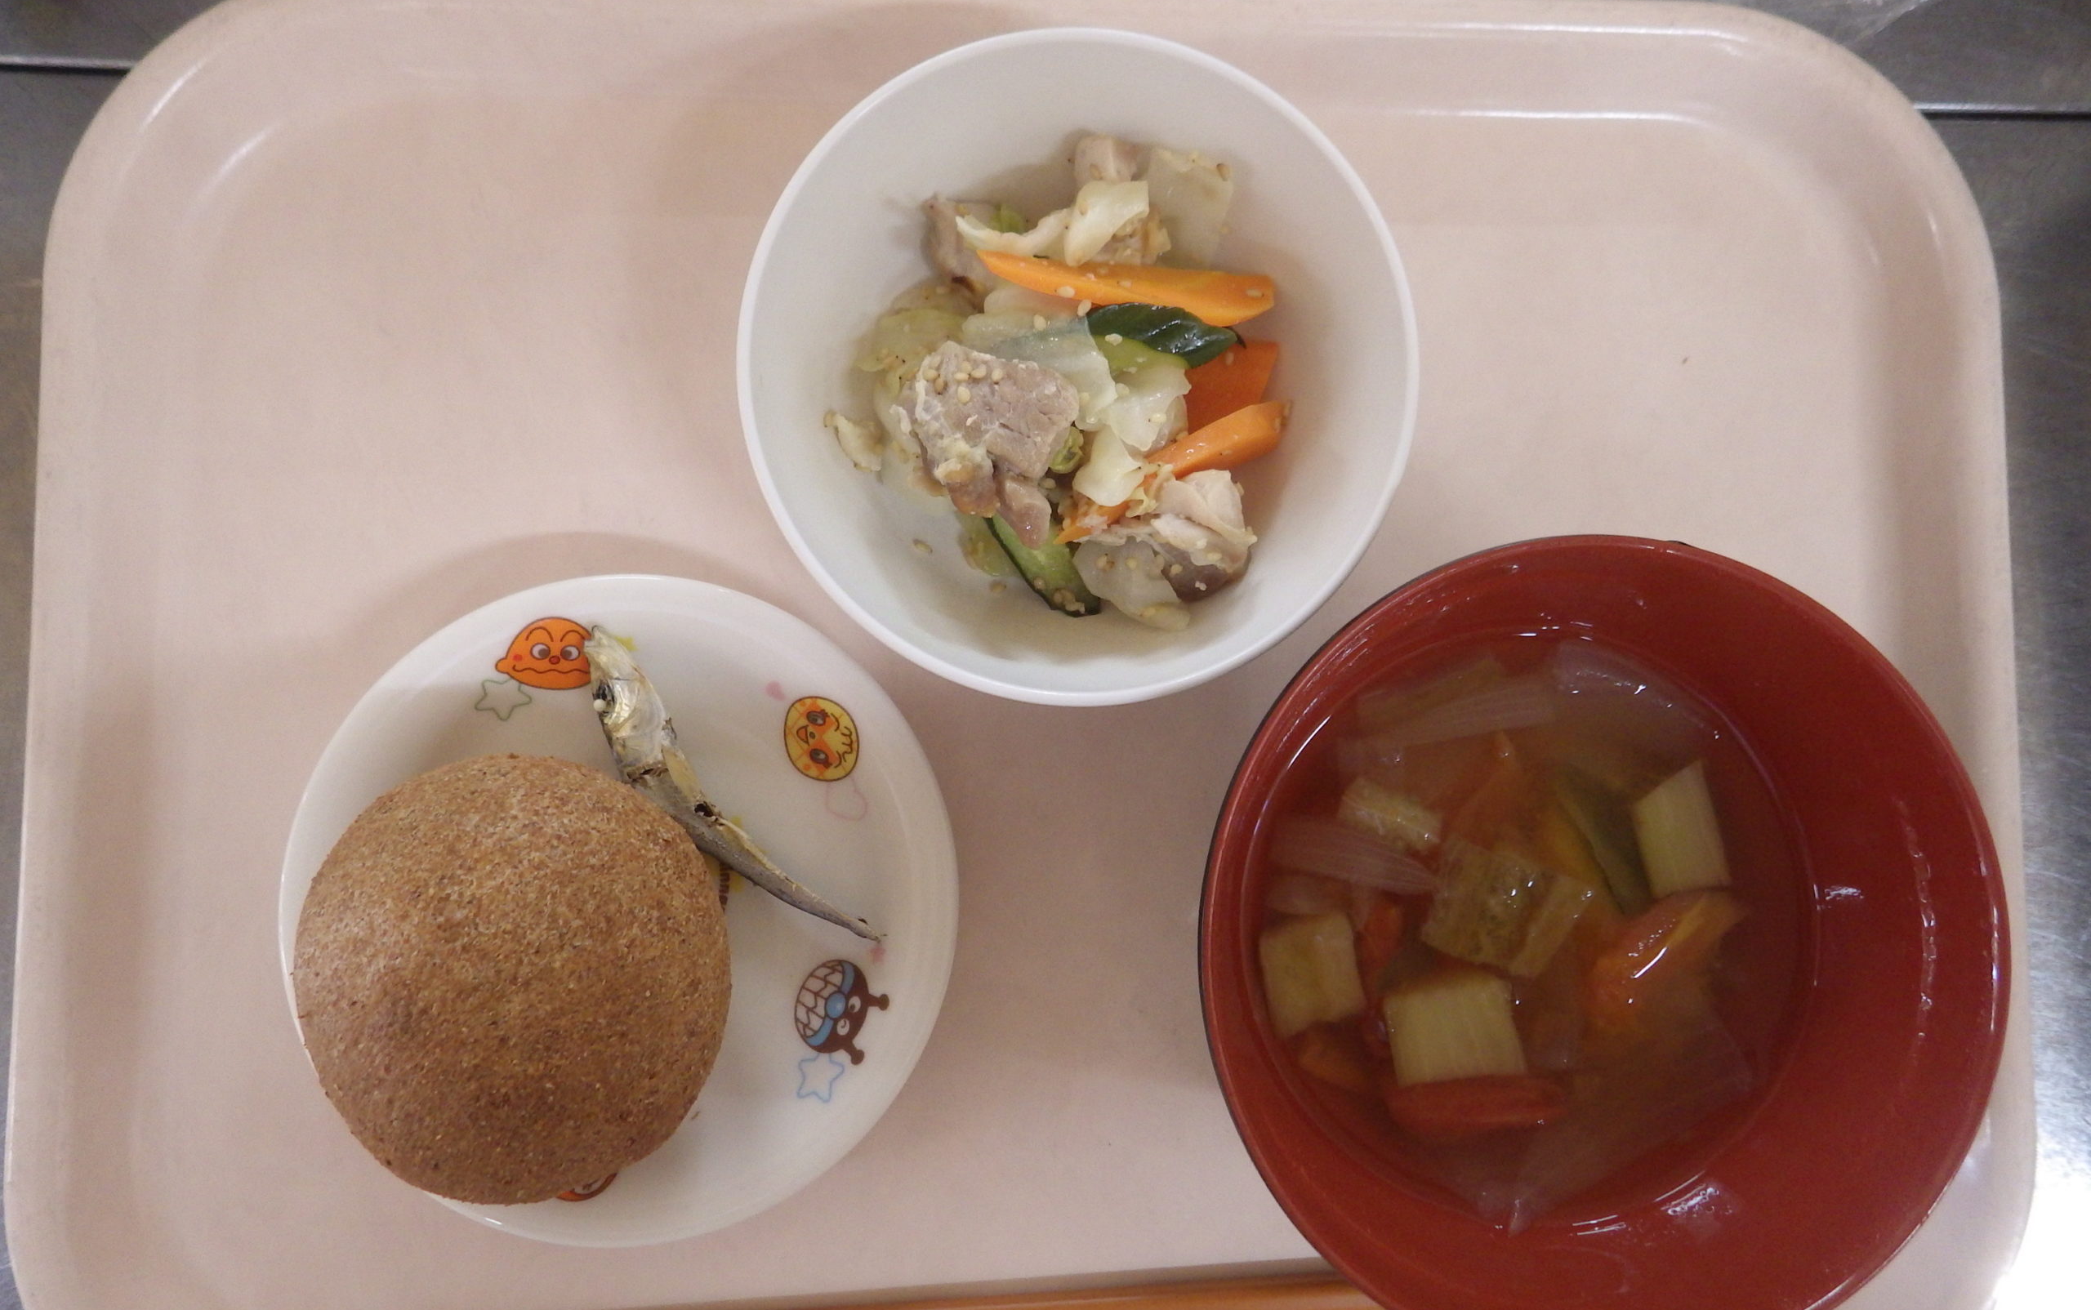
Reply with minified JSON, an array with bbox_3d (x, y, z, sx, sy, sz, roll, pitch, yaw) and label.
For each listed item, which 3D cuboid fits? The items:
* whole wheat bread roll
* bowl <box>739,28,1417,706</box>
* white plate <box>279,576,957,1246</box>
[{"bbox_3d":[-0.089,0.054,0.250,0.071,0.044,0.074,0,86,-4],"label":"whole wheat bread roll"},{"bbox_3d":[0.004,-0.044,0.265,0.108,0.054,0.108,0,86,-4],"label":"bowl"},{"bbox_3d":[-0.074,0.044,0.271,0.116,0.019,0.116,0,86,-4],"label":"white plate"}]

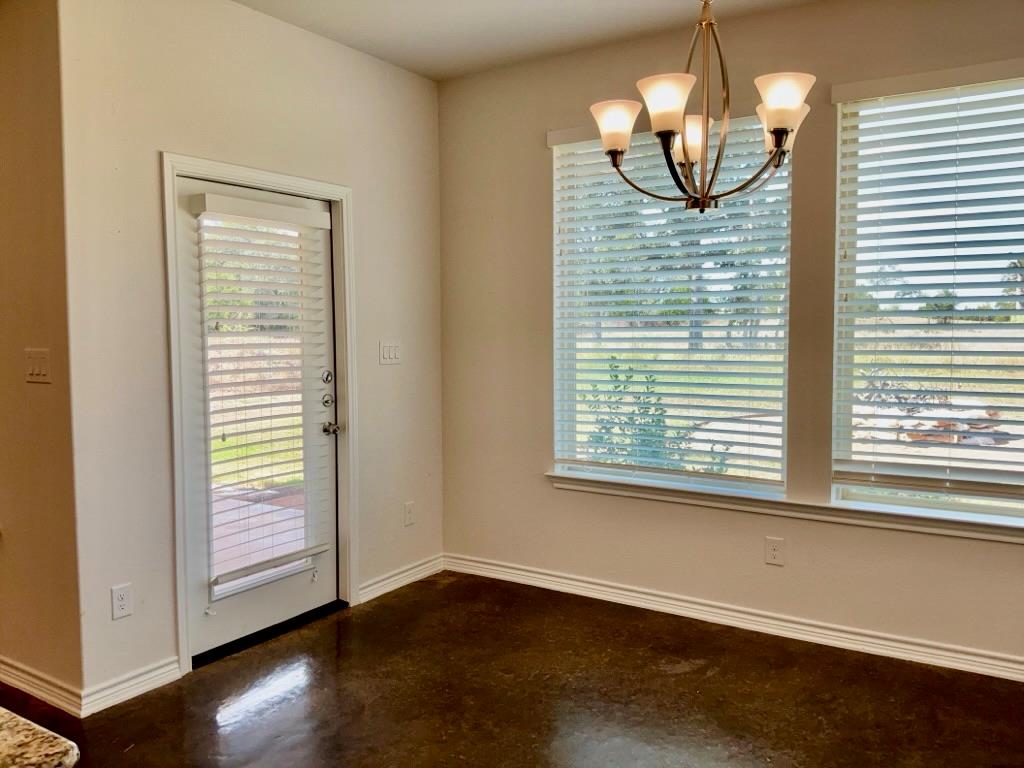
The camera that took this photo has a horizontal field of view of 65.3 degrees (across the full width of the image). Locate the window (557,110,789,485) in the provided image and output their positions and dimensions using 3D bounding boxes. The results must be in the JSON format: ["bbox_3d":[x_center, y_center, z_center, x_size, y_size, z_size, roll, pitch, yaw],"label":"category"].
[{"bbox_3d":[0.755,-0.370,3.962,1.221,1.729,0.100,2,4,33],"label":"window"}]

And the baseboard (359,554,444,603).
[{"bbox_3d":[-0.597,1.074,4.472,0.016,0.094,0.718,2,4,33],"label":"baseboard"}]

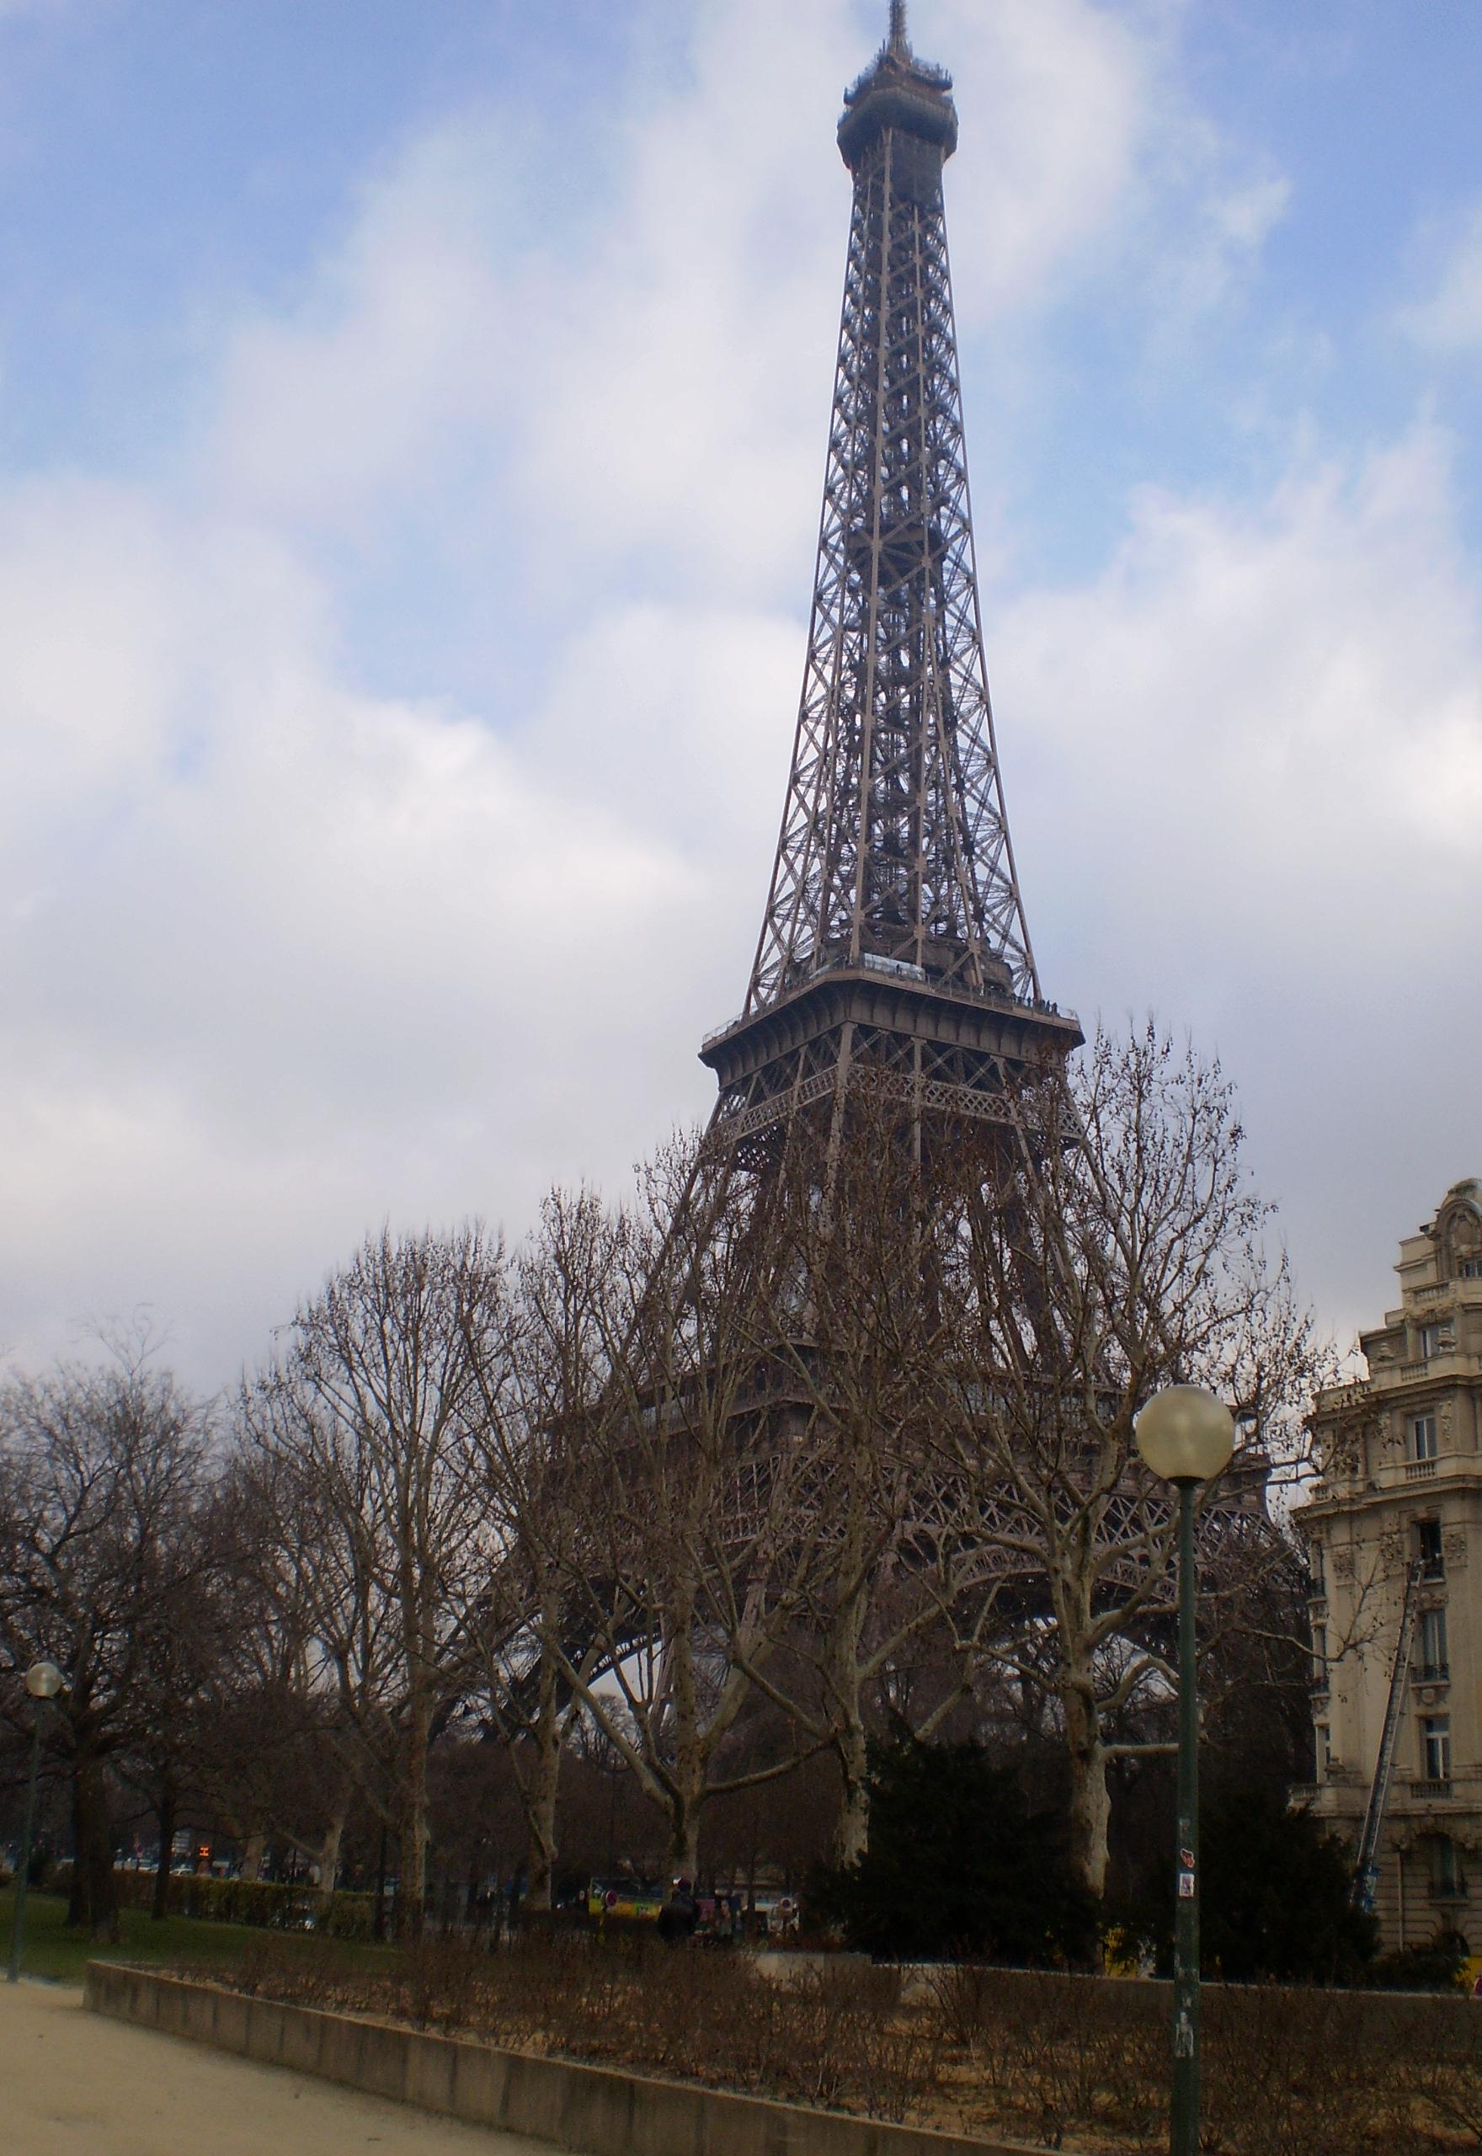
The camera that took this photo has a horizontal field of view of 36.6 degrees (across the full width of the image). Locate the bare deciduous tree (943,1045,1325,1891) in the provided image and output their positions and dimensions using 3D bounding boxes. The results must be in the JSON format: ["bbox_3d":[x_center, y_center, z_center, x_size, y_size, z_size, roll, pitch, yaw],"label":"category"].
[{"bbox_3d":[7.263,7.527,43.045,8.200,18.200,8.200,2,-20,0],"label":"bare deciduous tree"}]

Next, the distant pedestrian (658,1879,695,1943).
[{"bbox_3d":[-0.903,12.197,31.719,0.550,1.680,0.400,17,-24,-36],"label":"distant pedestrian"}]

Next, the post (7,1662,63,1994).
[{"bbox_3d":[-9.170,9.530,28.900,0.480,3.970,0.480,2,-20,0],"label":"post"}]

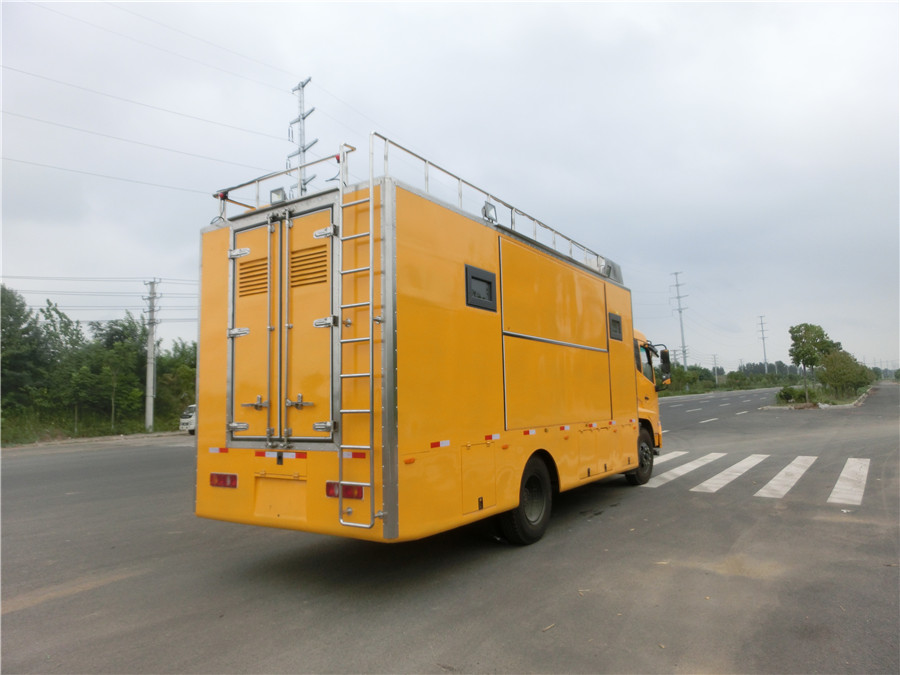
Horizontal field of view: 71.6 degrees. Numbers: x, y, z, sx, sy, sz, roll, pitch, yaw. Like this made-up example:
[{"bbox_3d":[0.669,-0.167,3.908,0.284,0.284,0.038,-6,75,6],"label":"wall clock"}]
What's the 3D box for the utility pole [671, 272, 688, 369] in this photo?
[{"bbox_3d":[56.360,-1.470,151.416,4.300,29.056,1.200,-6,-7,34],"label":"utility pole"}]

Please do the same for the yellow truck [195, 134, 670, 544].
[{"bbox_3d":[0.751,0.591,9.152,2.600,3.780,8.400,-5,-7,33],"label":"yellow truck"}]

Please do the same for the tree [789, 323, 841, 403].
[{"bbox_3d":[26.723,1.843,46.000,3.400,5.943,3.400,-6,-7,34],"label":"tree"}]

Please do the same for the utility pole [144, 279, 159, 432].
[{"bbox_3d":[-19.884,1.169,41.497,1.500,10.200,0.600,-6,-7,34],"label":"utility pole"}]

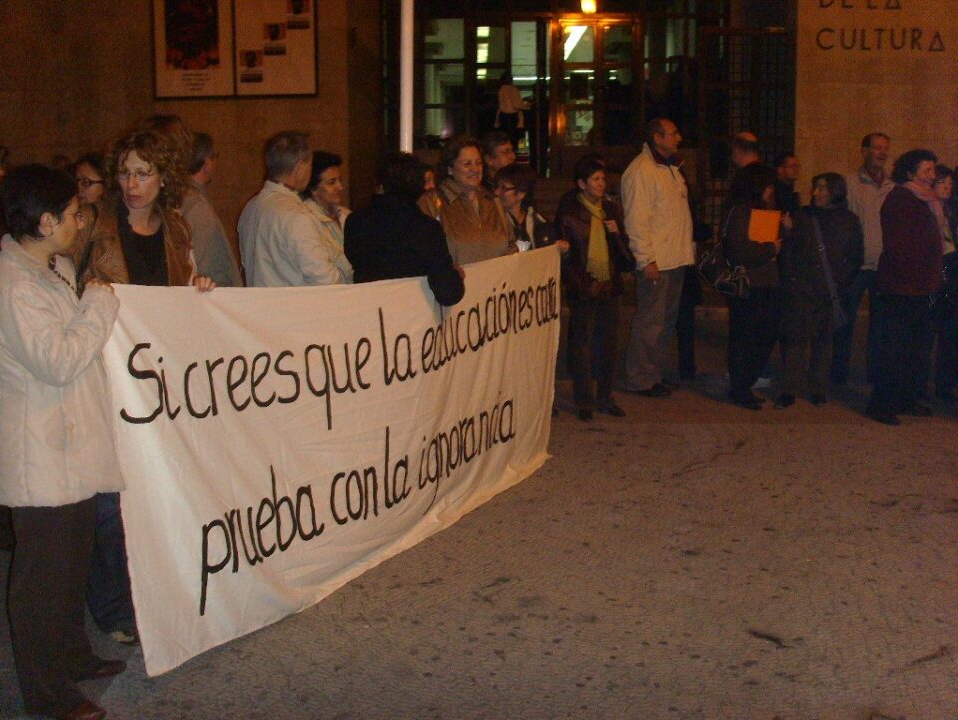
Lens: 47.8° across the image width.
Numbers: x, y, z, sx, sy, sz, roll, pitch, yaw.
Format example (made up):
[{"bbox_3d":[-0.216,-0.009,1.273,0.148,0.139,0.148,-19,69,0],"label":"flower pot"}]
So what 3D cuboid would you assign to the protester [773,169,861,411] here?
[{"bbox_3d":[2.313,-0.480,7.327,0.520,1.530,0.380,8,13,38],"label":"protester"}]

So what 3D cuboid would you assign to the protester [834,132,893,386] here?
[{"bbox_3d":[2.817,-0.729,7.841,0.500,1.760,0.340,-4,11,-24],"label":"protester"}]

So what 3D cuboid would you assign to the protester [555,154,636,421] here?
[{"bbox_3d":[0.757,-0.487,6.970,0.500,1.620,0.380,-5,11,-26],"label":"protester"}]

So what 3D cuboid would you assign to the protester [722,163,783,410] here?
[{"bbox_3d":[1.803,-0.478,7.063,0.380,1.596,0.470,6,11,30],"label":"protester"}]

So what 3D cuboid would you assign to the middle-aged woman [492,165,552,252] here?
[{"bbox_3d":[0.236,-0.258,5.952,0.480,1.615,0.340,-2,10,-14],"label":"middle-aged woman"}]

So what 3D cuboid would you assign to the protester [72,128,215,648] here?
[{"bbox_3d":[-1.064,0.115,3.567,0.500,1.684,0.360,-4,11,-25],"label":"protester"}]

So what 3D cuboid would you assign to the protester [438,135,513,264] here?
[{"bbox_3d":[-0.024,-0.309,5.681,0.500,1.685,0.360,-5,11,-26],"label":"protester"}]

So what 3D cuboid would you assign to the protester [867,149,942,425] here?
[{"bbox_3d":[2.709,-0.483,6.869,0.420,1.640,0.500,4,11,23],"label":"protester"}]

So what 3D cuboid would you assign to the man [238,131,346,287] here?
[{"bbox_3d":[-0.793,-0.091,4.552,0.400,1.690,0.540,-9,14,-43],"label":"man"}]

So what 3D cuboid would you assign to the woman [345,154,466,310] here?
[{"bbox_3d":[-0.345,-0.090,4.851,0.520,1.655,0.420,-2,10,-11],"label":"woman"}]

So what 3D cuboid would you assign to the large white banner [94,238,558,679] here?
[{"bbox_3d":[-0.316,0.168,4.511,0.180,1.202,3.060,5,11,28],"label":"large white banner"}]

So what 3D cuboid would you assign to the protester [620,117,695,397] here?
[{"bbox_3d":[1.245,-0.740,7.586,0.420,1.850,0.540,5,11,25],"label":"protester"}]

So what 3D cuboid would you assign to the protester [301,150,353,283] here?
[{"bbox_3d":[-0.719,-0.131,5.094,0.340,1.655,0.480,7,12,36],"label":"protester"}]

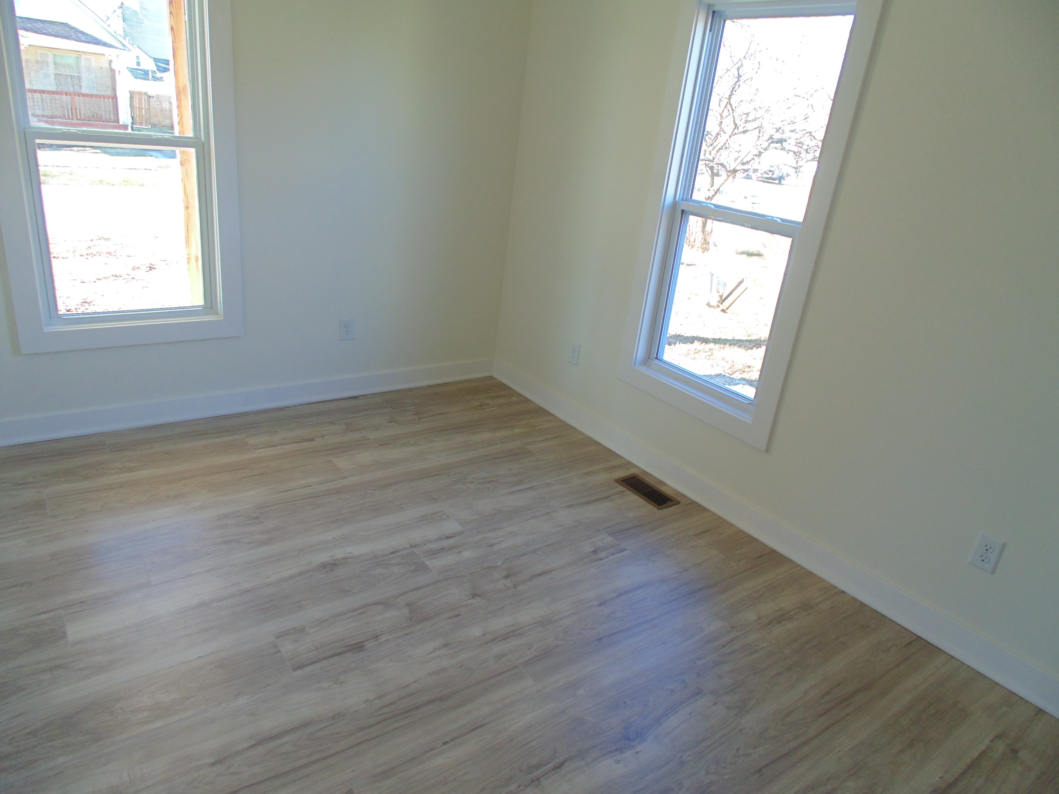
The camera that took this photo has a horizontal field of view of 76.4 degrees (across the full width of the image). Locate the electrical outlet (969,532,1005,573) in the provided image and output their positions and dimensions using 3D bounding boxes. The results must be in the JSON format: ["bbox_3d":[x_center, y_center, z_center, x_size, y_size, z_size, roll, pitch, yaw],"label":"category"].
[{"bbox_3d":[1.410,0.482,2.076,0.008,0.116,0.072,-10,27,-36],"label":"electrical outlet"}]

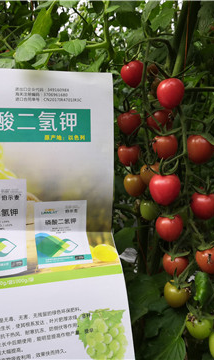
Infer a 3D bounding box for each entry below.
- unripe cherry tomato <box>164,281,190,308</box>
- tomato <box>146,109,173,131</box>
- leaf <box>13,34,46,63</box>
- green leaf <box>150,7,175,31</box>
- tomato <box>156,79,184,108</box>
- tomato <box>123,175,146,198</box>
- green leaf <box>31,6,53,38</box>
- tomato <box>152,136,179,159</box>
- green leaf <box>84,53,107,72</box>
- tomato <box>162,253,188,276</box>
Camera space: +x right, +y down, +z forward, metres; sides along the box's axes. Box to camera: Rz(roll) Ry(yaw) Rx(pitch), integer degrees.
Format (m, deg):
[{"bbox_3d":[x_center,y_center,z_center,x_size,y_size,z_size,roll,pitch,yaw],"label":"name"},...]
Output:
[{"bbox_3d":[0.075,0.123,0.405,0.027,0.030,0.027,0,10,0],"label":"unripe cherry tomato"},{"bbox_3d":[0.062,-0.071,0.445,0.031,0.029,0.031,0,6,0],"label":"tomato"},{"bbox_3d":[-0.124,-0.211,0.600,0.057,0.034,0.020,-41,0,3],"label":"leaf"},{"bbox_3d":[0.071,-0.207,0.480,0.032,0.032,0.015,0,10,0],"label":"green leaf"},{"bbox_3d":[0.066,-0.088,0.385,0.028,0.032,0.028,-6,10,0],"label":"tomato"},{"bbox_3d":[0.032,0.006,0.430,0.025,0.026,0.025,0,10,0],"label":"tomato"},{"bbox_3d":[-0.086,-0.206,0.490,0.025,0.048,0.014,28,-7,-34],"label":"green leaf"},{"bbox_3d":[0.066,-0.037,0.425,0.028,0.029,0.028,0,6,0],"label":"tomato"},{"bbox_3d":[-0.017,-0.154,0.500,0.020,0.042,0.014,41,0,-1],"label":"green leaf"},{"bbox_3d":[0.076,0.095,0.420,0.029,0.028,0.029,1,11,0],"label":"tomato"}]

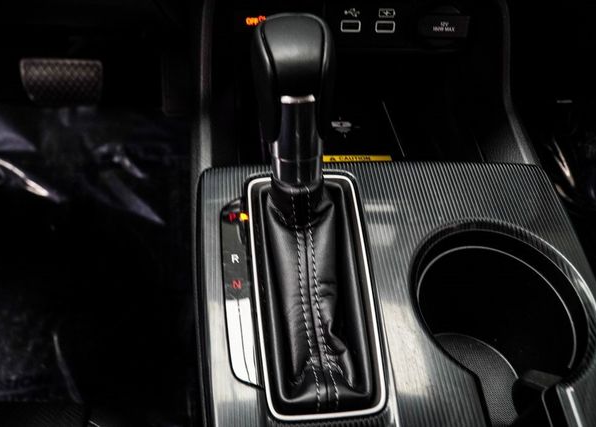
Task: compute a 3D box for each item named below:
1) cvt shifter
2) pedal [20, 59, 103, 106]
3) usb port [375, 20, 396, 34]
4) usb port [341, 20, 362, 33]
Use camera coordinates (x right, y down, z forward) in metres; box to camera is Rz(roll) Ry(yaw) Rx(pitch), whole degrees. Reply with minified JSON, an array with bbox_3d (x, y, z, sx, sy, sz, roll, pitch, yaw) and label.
[{"bbox_3d":[0.014,0.001,0.282,0.069,0.142,0.168,-1,51,-9],"label":"cvt shifter"},{"bbox_3d":[-0.342,-0.191,0.779,0.109,0.064,0.025,-1,23,-9],"label":"pedal"},{"bbox_3d":[0.068,-0.149,0.422,0.016,0.009,0.010,-1,39,-9],"label":"usb port"},{"bbox_3d":[0.041,-0.148,0.419,0.016,0.009,0.010,-1,39,-9],"label":"usb port"}]

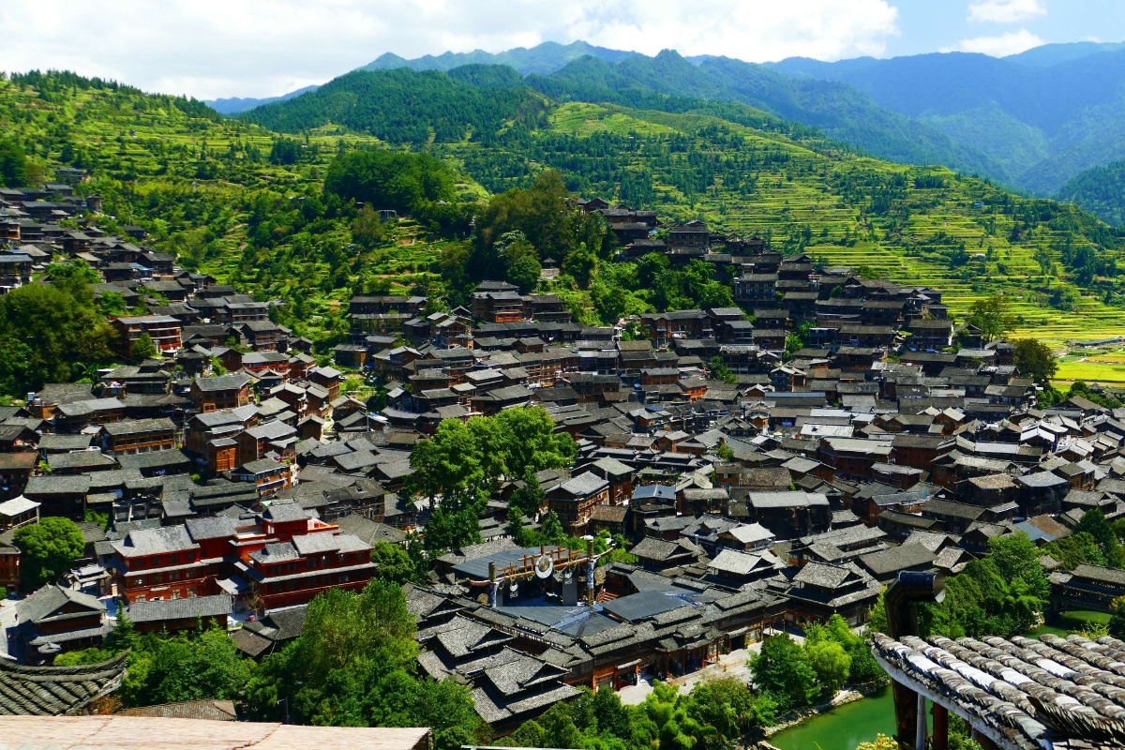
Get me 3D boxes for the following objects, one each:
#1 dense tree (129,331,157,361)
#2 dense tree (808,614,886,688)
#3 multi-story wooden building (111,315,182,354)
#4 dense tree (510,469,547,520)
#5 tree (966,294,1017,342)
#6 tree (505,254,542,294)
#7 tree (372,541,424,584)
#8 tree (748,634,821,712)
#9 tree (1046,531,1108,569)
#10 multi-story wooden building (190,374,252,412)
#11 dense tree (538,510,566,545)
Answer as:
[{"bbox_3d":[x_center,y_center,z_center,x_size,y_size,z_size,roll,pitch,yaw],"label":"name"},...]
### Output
[{"bbox_3d":[-126.260,-8.620,377.000,7.800,8.300,7.500,0,8,0],"label":"dense tree"},{"bbox_3d":[50.540,48.910,222.000,13.300,11.750,10.500,1,8,13],"label":"dense tree"},{"bbox_3d":[-129.070,-12.080,388.000,18.000,10.800,12.000,-7,10,-40],"label":"multi-story wooden building"},{"bbox_3d":[-9.480,32.650,337.000,10.000,13.360,9.500,-1,7,-2],"label":"dense tree"},{"bbox_3d":[147.560,-19.030,430.000,16.500,17.000,15.500,0,8,0],"label":"tree"},{"bbox_3d":[-15.430,-40.460,508.000,14.300,17.630,13.500,-1,7,-2],"label":"tree"},{"bbox_3d":[-35.480,40.450,265.000,10.000,11.500,10.000,0,8,0],"label":"tree"},{"bbox_3d":[37.250,50.010,210.000,11.800,12.500,11.500,0,8,0],"label":"tree"},{"bbox_3d":[116.230,40.290,282.000,13.000,9.800,11.500,0,8,0],"label":"tree"},{"bbox_3d":[-93.230,5.240,341.000,14.000,9.300,9.000,-3,9,-20],"label":"multi-story wooden building"},{"bbox_3d":[-2.700,38.470,313.000,7.300,9.010,7.000,0,7,-1],"label":"dense tree"}]

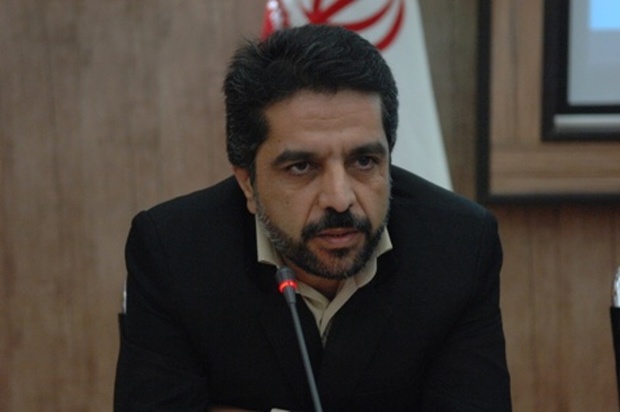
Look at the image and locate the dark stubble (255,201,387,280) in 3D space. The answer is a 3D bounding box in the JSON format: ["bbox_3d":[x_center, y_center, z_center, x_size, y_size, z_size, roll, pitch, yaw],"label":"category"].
[{"bbox_3d":[0.017,0.035,1.430,0.133,0.082,0.100,-3,5,-14],"label":"dark stubble"}]

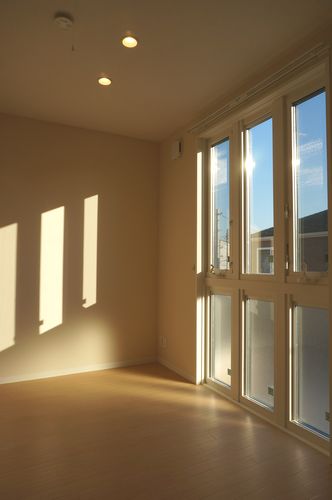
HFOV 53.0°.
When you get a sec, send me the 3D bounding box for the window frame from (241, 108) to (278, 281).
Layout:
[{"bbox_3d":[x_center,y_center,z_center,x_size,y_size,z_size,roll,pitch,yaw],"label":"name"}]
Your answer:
[{"bbox_3d":[0.694,-0.375,2.406,0.075,1.198,0.400,1,-3,-28],"label":"window frame"}]

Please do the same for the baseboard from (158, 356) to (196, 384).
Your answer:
[{"bbox_3d":[0.098,1.168,3.253,0.015,0.062,0.745,1,-3,-28],"label":"baseboard"}]

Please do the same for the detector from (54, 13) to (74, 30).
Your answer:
[{"bbox_3d":[-0.554,-1.248,1.819,0.104,0.033,0.104,0,-2,0],"label":"detector"}]

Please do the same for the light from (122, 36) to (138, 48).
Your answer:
[{"bbox_3d":[-0.216,-1.260,2.014,0.105,0.030,0.105,0,-2,0],"label":"light"}]

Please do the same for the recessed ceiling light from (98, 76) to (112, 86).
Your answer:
[{"bbox_3d":[-0.446,-1.243,2.453,0.105,0.030,0.105,0,-2,0],"label":"recessed ceiling light"}]

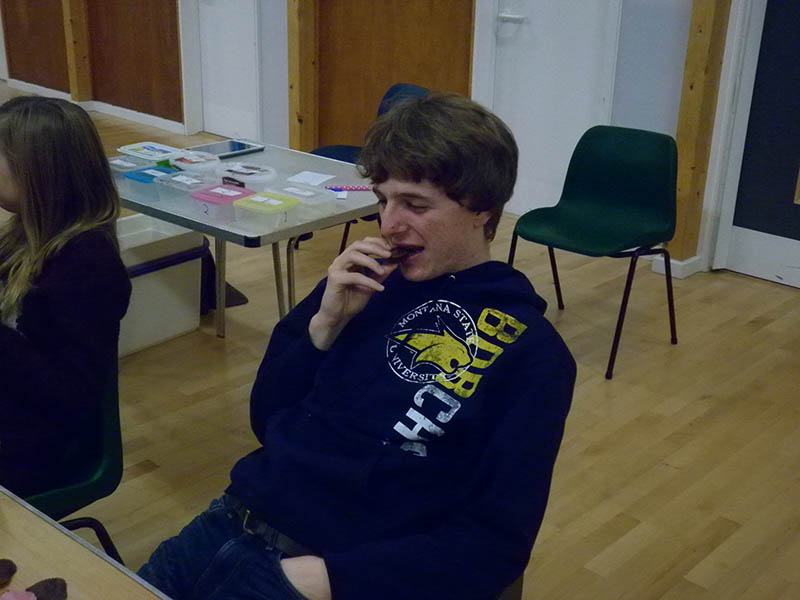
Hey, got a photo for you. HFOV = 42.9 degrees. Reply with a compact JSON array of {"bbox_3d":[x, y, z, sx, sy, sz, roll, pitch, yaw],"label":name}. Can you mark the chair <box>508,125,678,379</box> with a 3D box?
[{"bbox_3d":[0.688,-0.203,3.646,0.520,0.770,0.510,19,27,38],"label":"chair"}]

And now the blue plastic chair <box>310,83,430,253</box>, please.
[{"bbox_3d":[-0.166,-0.556,4.503,0.510,0.770,0.520,-8,23,-24],"label":"blue plastic chair"}]

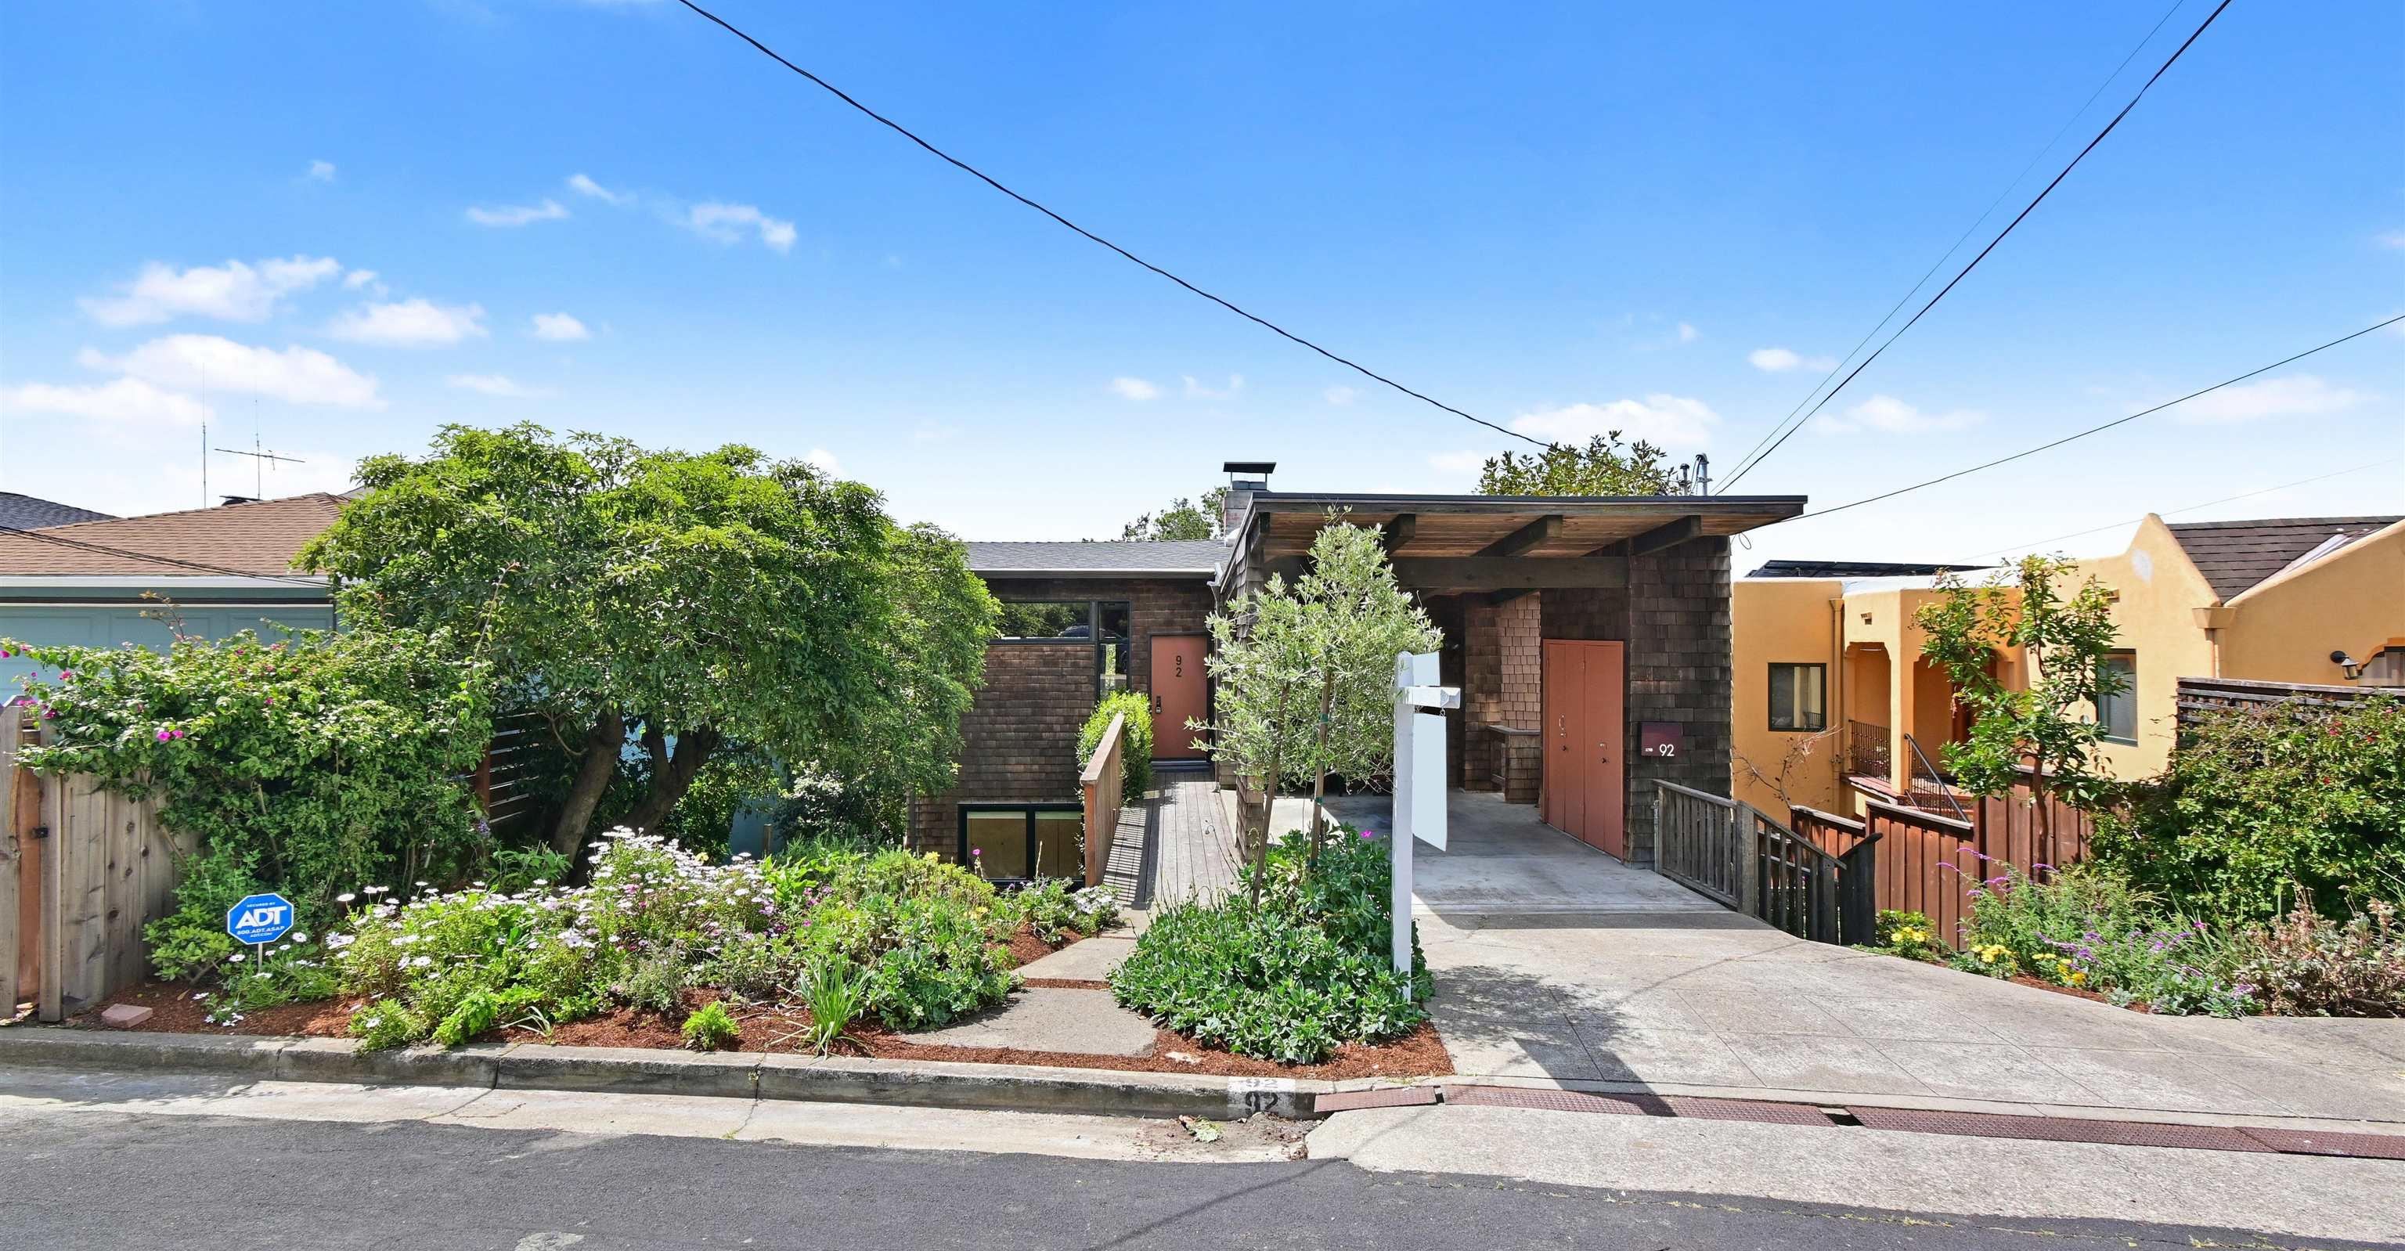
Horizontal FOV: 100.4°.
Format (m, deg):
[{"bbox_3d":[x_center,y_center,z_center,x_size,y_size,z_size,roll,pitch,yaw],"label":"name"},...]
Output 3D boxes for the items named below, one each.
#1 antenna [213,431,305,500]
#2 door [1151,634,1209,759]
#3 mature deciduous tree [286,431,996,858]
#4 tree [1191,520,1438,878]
[{"bbox_3d":[-16.900,-2.950,18.000,0.700,1.400,1.400,0,0,30],"label":"antenna"},{"bbox_3d":[-0.370,1.200,16.600,0.920,2.040,0.060,0,0,-2],"label":"door"},{"bbox_3d":[-5.400,0.250,10.200,6.400,4.600,5.400,0,0,0],"label":"mature deciduous tree"},{"bbox_3d":[0.870,0.680,7.500,1.800,3.000,1.600,0,0,0],"label":"tree"}]

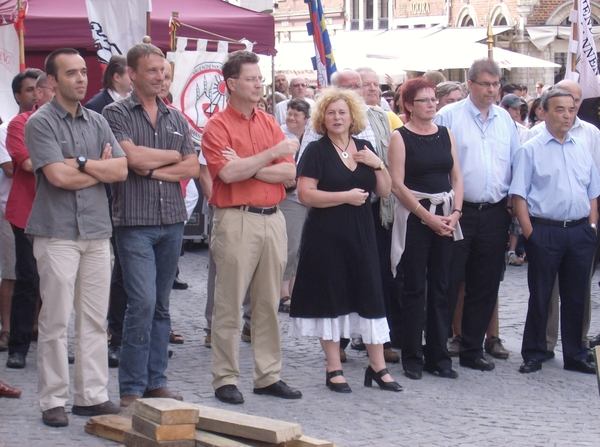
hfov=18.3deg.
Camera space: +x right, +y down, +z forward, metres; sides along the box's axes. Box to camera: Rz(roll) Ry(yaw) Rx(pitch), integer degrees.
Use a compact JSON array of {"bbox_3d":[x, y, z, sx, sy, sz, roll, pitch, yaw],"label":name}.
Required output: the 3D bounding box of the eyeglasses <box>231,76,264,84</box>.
[{"bbox_3d":[-0.274,-0.740,9.660,0.140,0.040,0.140,3,4,43],"label":"eyeglasses"}]

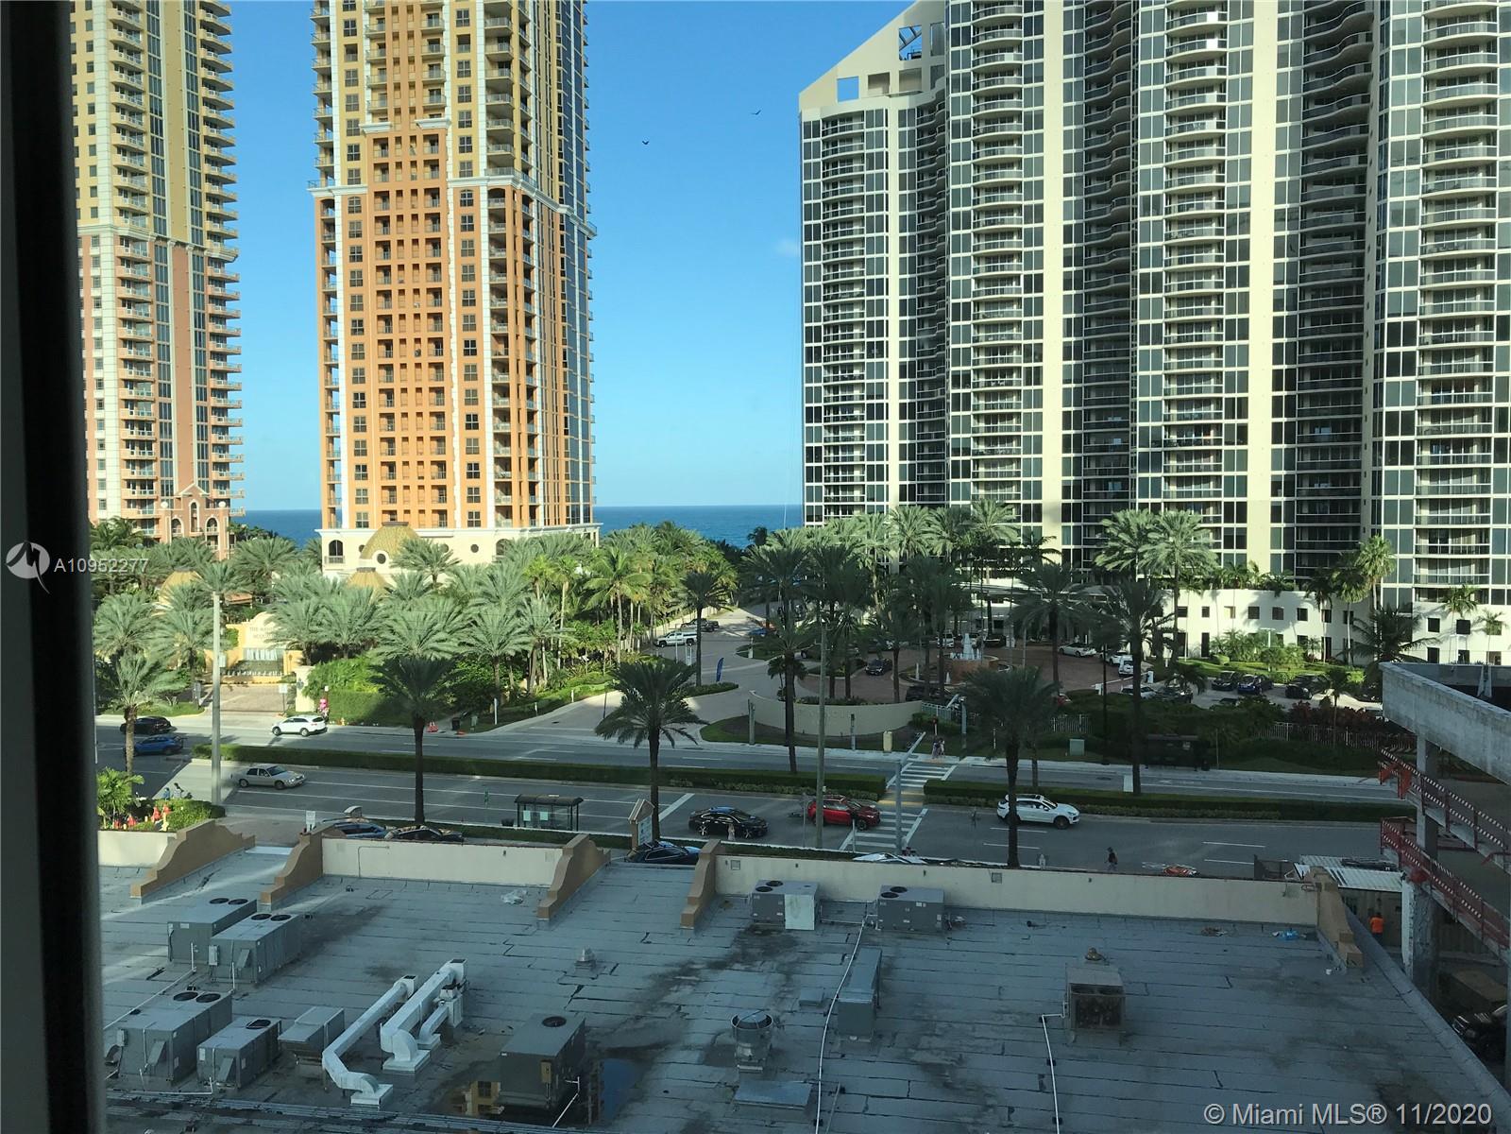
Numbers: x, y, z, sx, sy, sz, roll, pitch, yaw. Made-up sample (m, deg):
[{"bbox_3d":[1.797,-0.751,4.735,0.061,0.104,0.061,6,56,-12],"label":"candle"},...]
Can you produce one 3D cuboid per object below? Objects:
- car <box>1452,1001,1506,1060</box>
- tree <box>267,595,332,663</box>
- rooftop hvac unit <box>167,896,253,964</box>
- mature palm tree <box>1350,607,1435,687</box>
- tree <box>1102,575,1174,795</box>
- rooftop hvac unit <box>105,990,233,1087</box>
[{"bbox_3d":[27.572,16.330,43.316,4.750,1.620,1.880,0,3,7],"label":"car"},{"bbox_3d":[-46.714,8.365,125.389,6.200,10.590,6.200,0,3,16],"label":"tree"},{"bbox_3d":[-17.866,11.986,40.391,1.580,1.280,2.350,0,3,12],"label":"rooftop hvac unit"},{"bbox_3d":[54.204,8.699,104.632,7.400,10.500,7.400,-1,3,0],"label":"mature palm tree"},{"bbox_3d":[24.210,8.192,77.364,4.900,15.000,4.900,-1,3,0],"label":"tree"},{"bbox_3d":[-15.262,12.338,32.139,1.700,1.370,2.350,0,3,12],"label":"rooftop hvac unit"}]

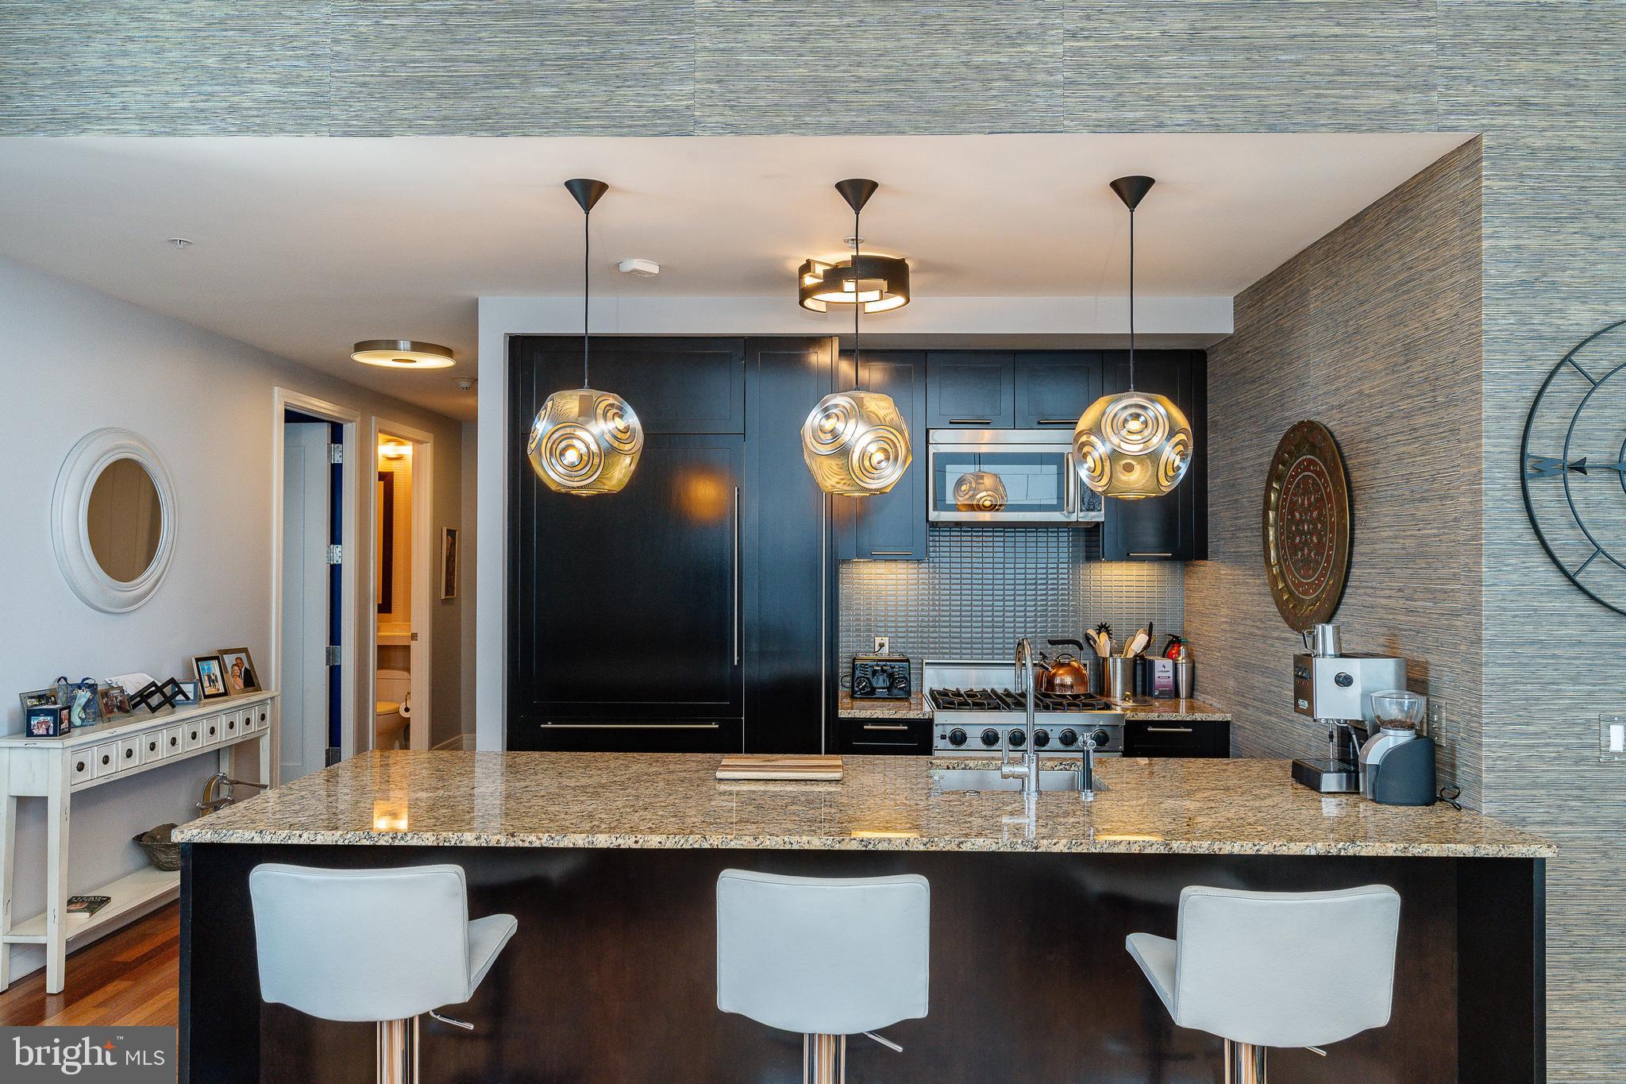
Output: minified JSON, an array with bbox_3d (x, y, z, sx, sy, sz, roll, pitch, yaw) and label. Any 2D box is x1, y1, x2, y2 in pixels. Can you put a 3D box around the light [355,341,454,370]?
[{"bbox_3d":[-2.130,-0.972,5.635,0.500,0.050,0.500,0,-1,1],"label":"light"}]

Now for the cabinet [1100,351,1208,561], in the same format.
[{"bbox_3d":[1.495,-0.376,4.882,0.454,0.922,0.345,0,-1,1],"label":"cabinet"}]

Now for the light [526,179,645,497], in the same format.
[{"bbox_3d":[-0.647,-0.579,3.095,0.324,0.893,0.320,0,-1,1],"label":"light"}]

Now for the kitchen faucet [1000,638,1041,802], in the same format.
[{"bbox_3d":[0.556,0.469,2.956,0.105,0.412,0.250,0,-1,1],"label":"kitchen faucet"}]

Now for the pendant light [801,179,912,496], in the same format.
[{"bbox_3d":[0.127,-0.577,3.075,0.312,0.890,0.315,0,-1,1],"label":"pendant light"}]

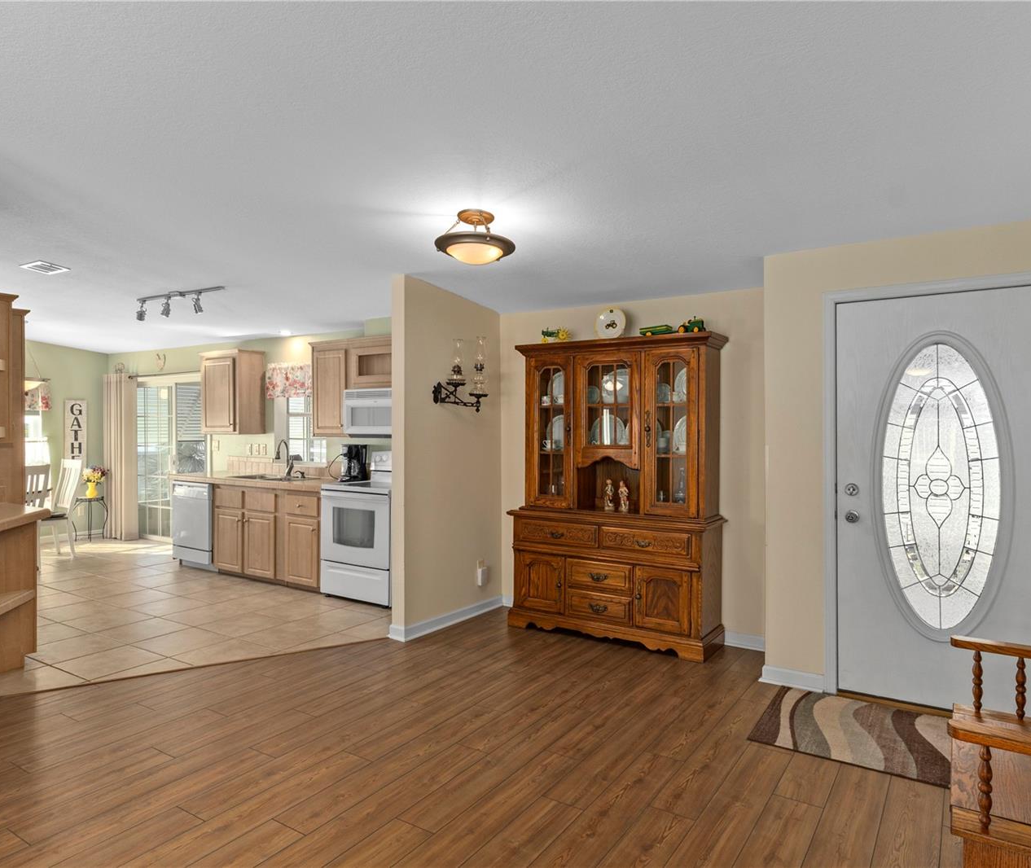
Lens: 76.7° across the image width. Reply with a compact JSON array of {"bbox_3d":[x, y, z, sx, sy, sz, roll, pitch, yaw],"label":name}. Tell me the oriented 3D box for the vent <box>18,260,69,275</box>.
[{"bbox_3d":[-3.286,-1.155,4.556,0.295,0.020,0.197,0,-6,34],"label":"vent"}]

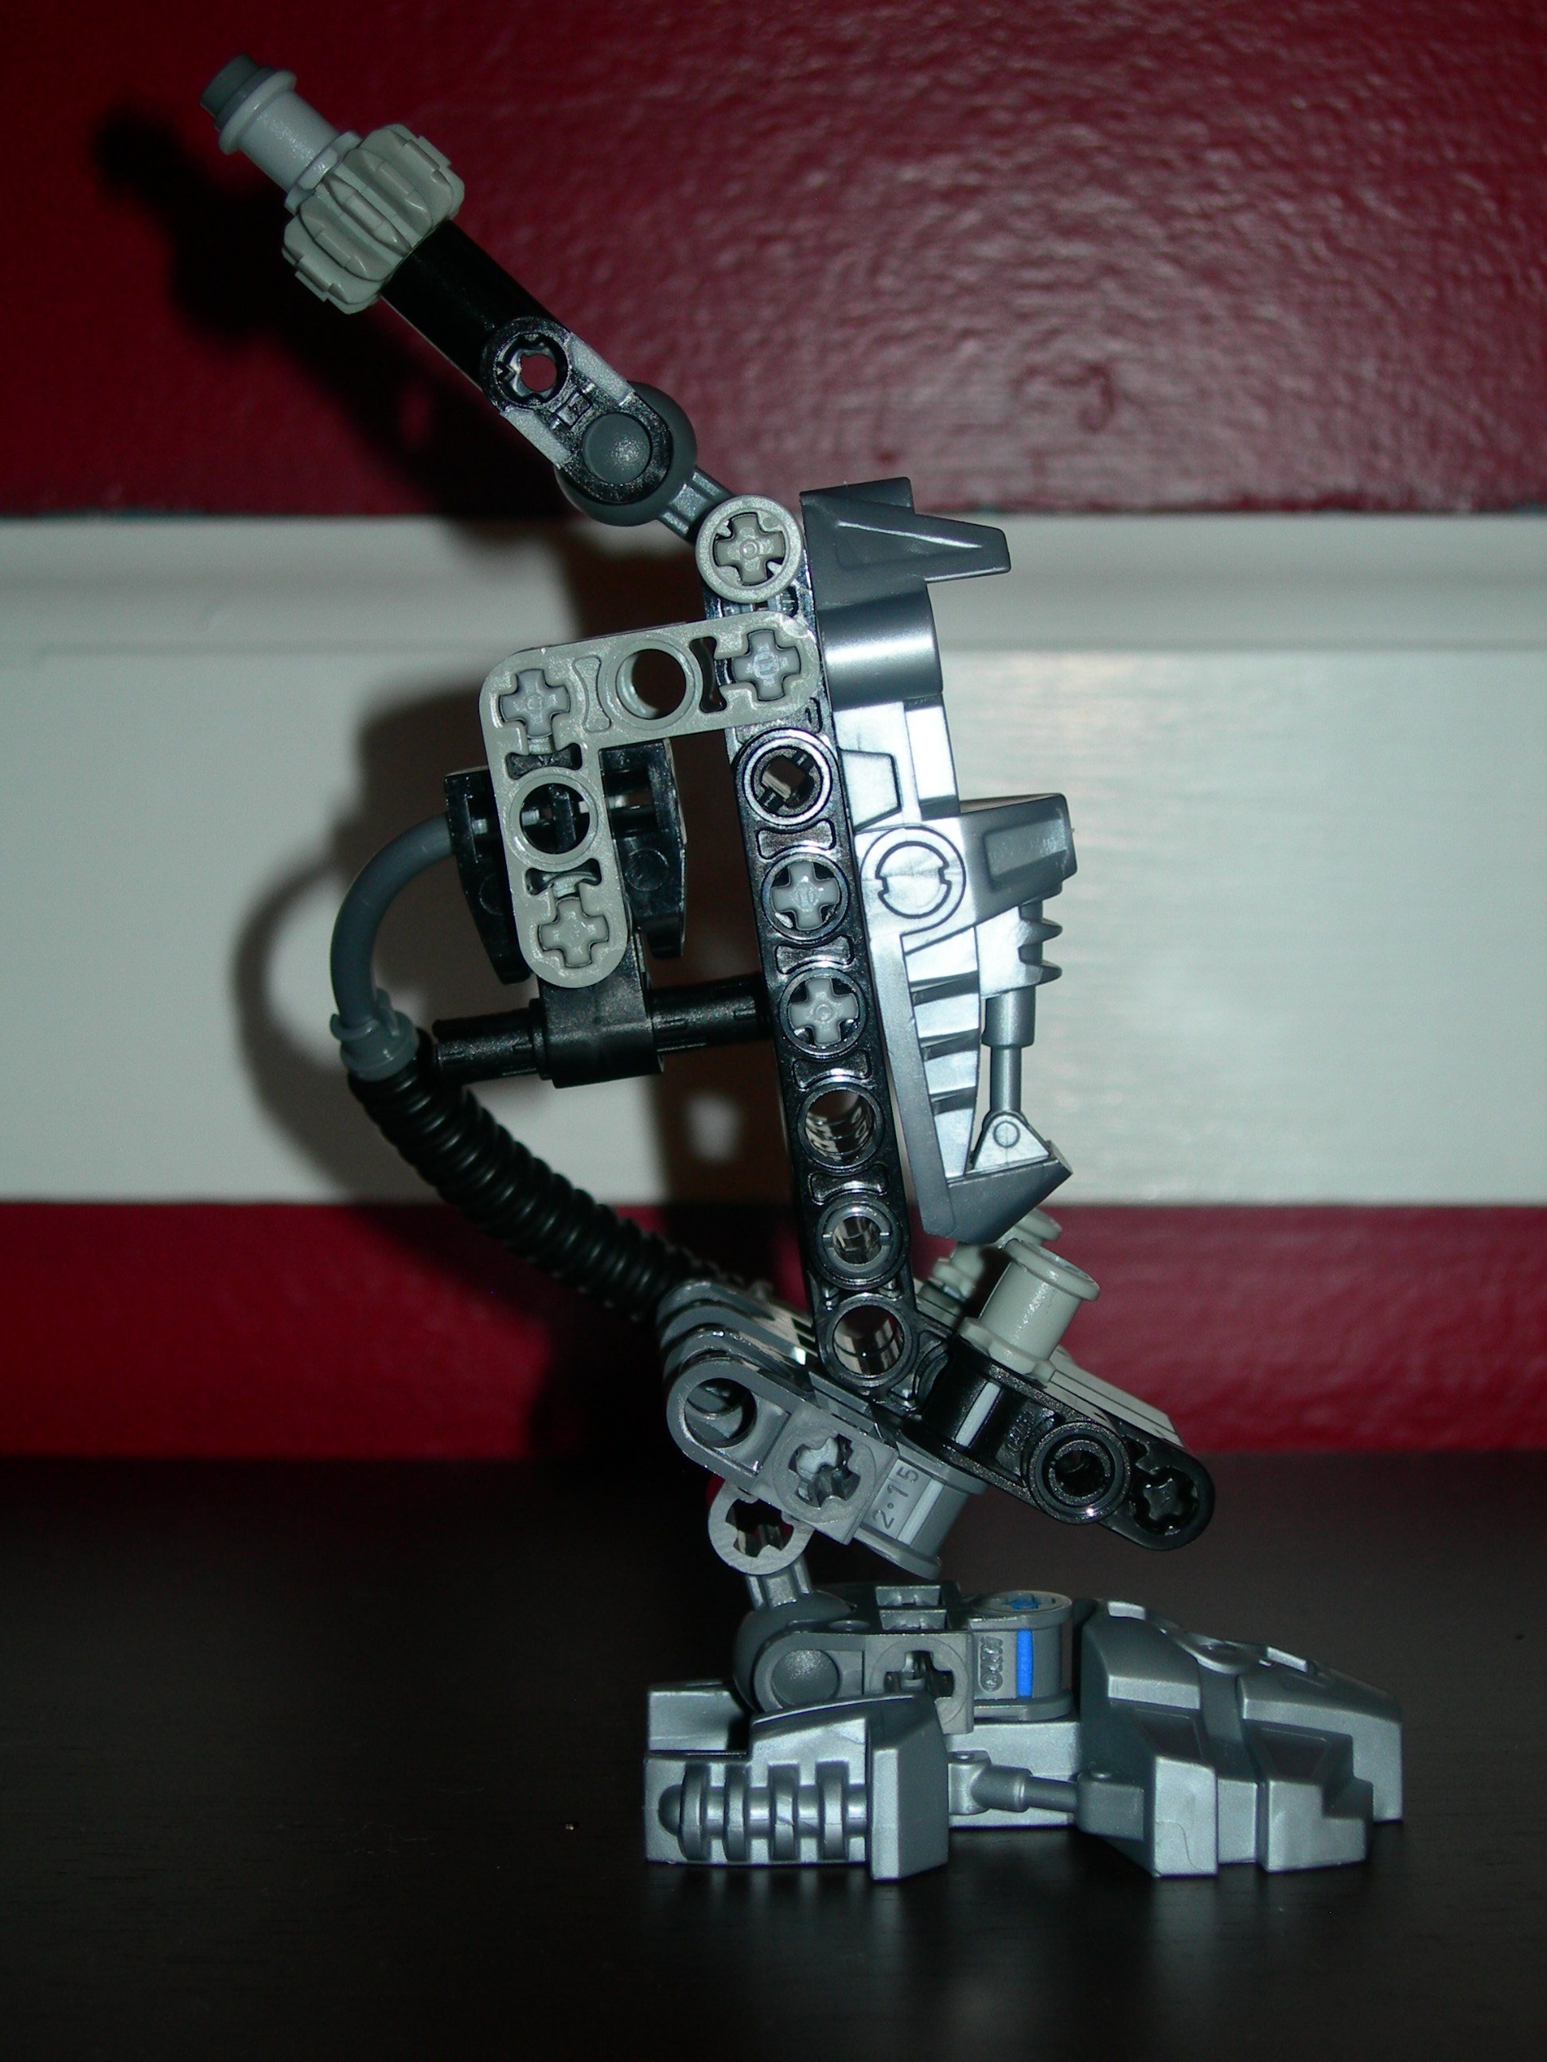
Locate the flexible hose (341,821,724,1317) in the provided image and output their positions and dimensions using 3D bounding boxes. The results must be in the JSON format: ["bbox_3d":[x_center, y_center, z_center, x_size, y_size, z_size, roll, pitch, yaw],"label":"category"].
[{"bbox_3d":[-0.017,0.003,0.313,0.030,0.037,0.015,0,6,0],"label":"flexible hose"}]

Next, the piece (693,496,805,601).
[{"bbox_3d":[-0.002,-0.033,0.294,0.007,0.007,0.005,0,6,0],"label":"piece"}]

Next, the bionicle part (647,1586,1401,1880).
[{"bbox_3d":[0.018,0.048,0.306,0.053,0.017,0.029,0,6,-1],"label":"bionicle part"}]

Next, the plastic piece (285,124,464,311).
[{"bbox_3d":[-0.028,-0.057,0.299,0.013,0.008,0.013,-45,4,0],"label":"plastic piece"}]

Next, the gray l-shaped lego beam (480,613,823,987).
[{"bbox_3d":[-0.007,-0.016,0.295,0.023,0.023,0.005,-9,5,2],"label":"gray l-shaped lego beam"}]

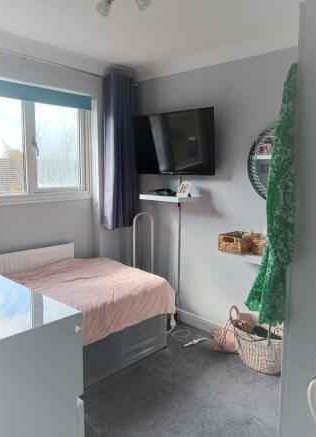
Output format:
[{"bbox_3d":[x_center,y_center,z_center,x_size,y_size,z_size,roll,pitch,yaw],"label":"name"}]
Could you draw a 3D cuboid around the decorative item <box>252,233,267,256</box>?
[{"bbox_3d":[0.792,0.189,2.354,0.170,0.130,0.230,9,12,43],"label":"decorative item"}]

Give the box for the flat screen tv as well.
[{"bbox_3d":[0.110,-0.634,2.915,0.900,0.520,0.060,9,19,43],"label":"flat screen tv"}]

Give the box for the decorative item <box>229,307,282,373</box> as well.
[{"bbox_3d":[0.750,0.894,2.408,0.370,0.380,0.370,9,12,43],"label":"decorative item"}]

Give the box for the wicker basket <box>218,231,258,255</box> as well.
[{"bbox_3d":[0.597,0.175,2.538,0.185,0.130,0.235,9,12,43],"label":"wicker basket"}]

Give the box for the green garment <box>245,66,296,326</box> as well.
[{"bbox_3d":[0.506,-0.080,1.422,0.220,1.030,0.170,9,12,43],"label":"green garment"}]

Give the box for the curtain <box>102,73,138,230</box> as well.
[{"bbox_3d":[-0.330,-0.584,3.122,0.140,1.360,0.400,9,12,43],"label":"curtain"}]

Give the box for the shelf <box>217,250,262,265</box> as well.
[{"bbox_3d":[0.738,0.284,2.430,0.620,0.050,0.260,9,12,43],"label":"shelf"}]

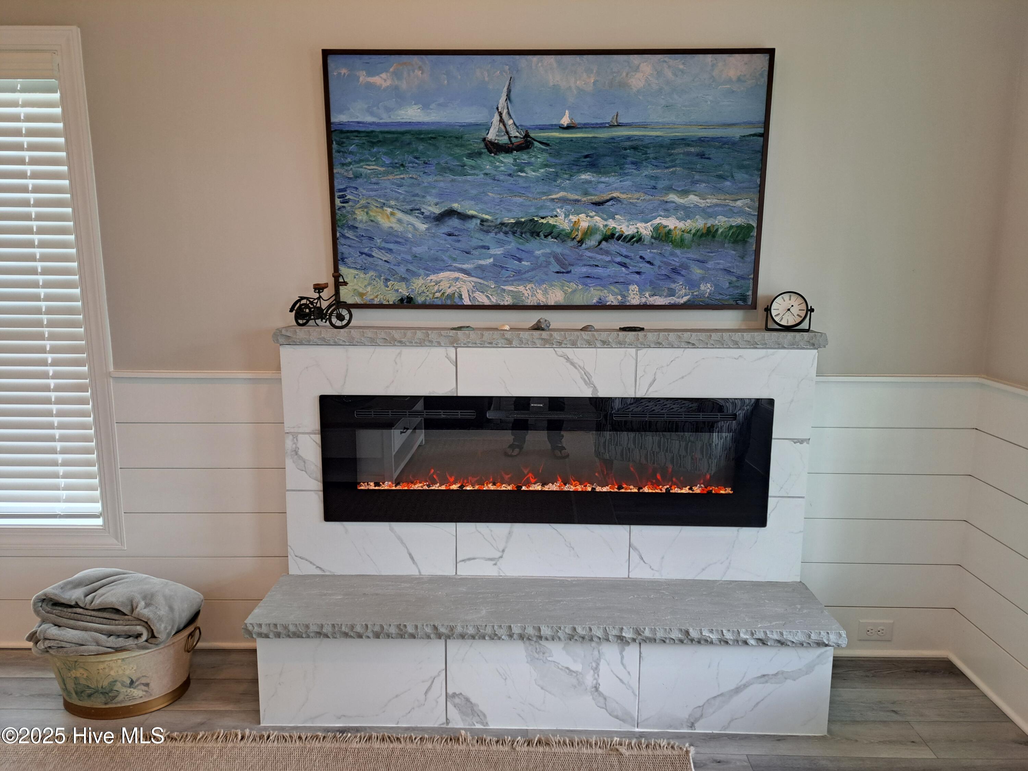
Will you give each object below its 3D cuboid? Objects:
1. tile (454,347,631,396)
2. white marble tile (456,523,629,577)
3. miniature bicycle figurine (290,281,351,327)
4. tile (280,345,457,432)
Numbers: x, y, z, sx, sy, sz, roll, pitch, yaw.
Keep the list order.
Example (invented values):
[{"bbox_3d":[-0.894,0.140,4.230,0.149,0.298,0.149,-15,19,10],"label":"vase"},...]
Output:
[{"bbox_3d":[0.107,-0.044,2.402,0.601,0.169,0.014,0,9,1],"label":"tile"},{"bbox_3d":[0.104,0.578,2.503,0.601,0.199,0.014,0,9,1],"label":"white marble tile"},{"bbox_3d":[-0.655,-0.286,2.400,0.255,0.184,0.085,6,10,31],"label":"miniature bicycle figurine"},{"bbox_3d":[-0.490,0.018,2.414,0.593,0.300,0.012,1,9,1],"label":"tile"}]

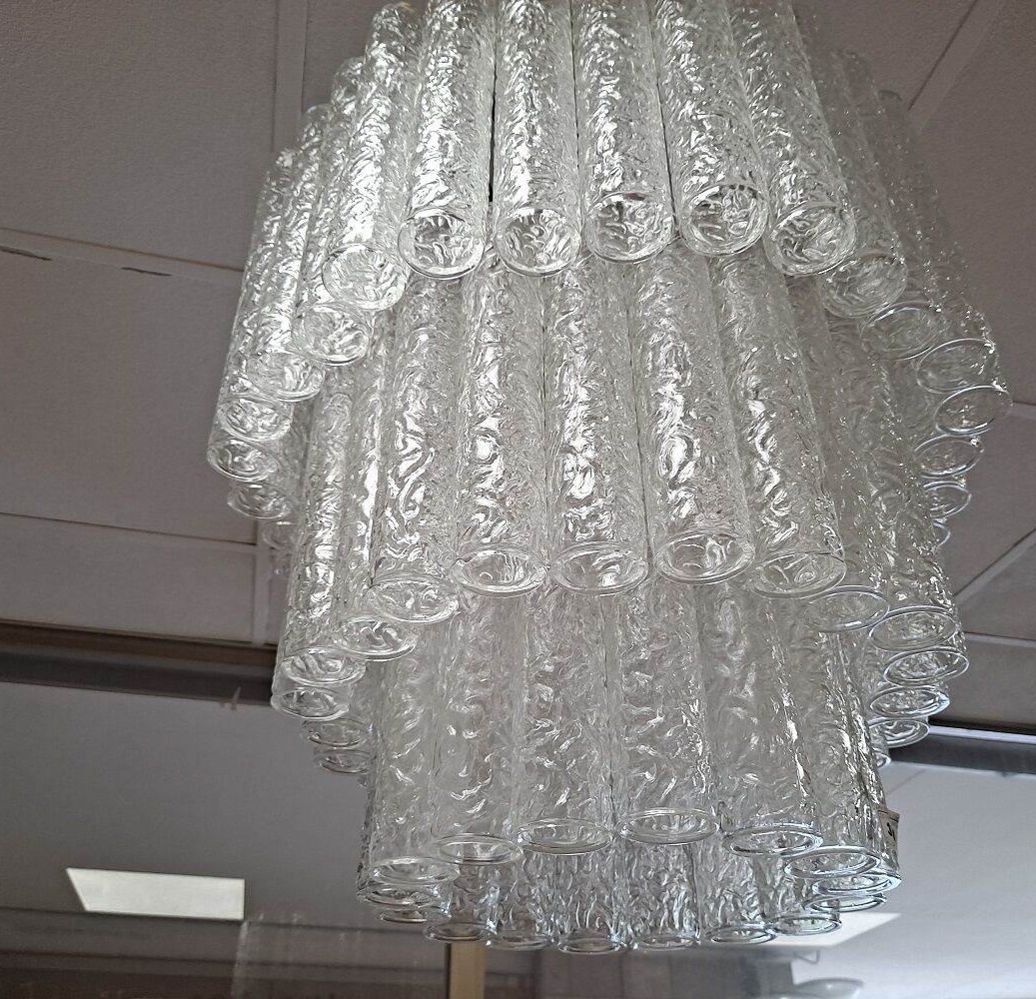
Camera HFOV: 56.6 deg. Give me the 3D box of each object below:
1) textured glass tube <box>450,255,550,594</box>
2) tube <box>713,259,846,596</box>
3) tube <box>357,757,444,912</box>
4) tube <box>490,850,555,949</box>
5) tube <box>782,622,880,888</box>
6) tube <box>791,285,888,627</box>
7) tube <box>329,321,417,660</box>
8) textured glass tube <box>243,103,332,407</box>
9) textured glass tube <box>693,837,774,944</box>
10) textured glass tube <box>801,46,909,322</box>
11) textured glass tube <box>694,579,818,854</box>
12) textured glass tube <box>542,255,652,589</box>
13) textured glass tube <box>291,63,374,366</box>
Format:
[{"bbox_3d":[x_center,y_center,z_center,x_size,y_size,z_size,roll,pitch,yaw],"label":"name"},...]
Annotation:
[{"bbox_3d":[-0.010,-0.077,0.596,0.051,0.288,0.051,0,-36,0],"label":"textured glass tube"},{"bbox_3d":[0.154,-0.081,0.620,0.053,0.299,0.053,14,-38,-19],"label":"tube"},{"bbox_3d":[-0.075,0.131,0.700,0.053,0.299,0.053,2,-36,-3],"label":"tube"},{"bbox_3d":[0.006,0.202,0.768,0.051,0.281,0.051,1,-35,0],"label":"tube"},{"bbox_3d":[0.173,0.083,0.615,0.051,0.288,0.051,0,-36,0],"label":"tube"},{"bbox_3d":[0.189,-0.057,0.652,0.053,0.299,0.053,24,-42,-29],"label":"tube"},{"bbox_3d":[-0.086,-0.034,0.655,0.051,0.288,0.051,0,-36,0],"label":"tube"},{"bbox_3d":[-0.159,-0.200,0.743,0.051,0.288,0.051,0,-36,0],"label":"textured glass tube"},{"bbox_3d":[0.153,0.190,0.753,0.051,0.281,0.051,-1,-36,-1],"label":"textured glass tube"},{"bbox_3d":[0.212,-0.248,0.676,0.051,0.288,0.051,0,-36,0],"label":"textured glass tube"},{"bbox_3d":[0.132,0.061,0.584,0.051,0.288,0.051,0,-36,0],"label":"textured glass tube"},{"bbox_3d":[0.043,-0.076,0.581,0.051,0.281,0.051,0,-37,0],"label":"textured glass tube"},{"bbox_3d":[-0.126,-0.234,0.740,0.053,0.299,0.053,0,-36,0],"label":"textured glass tube"}]

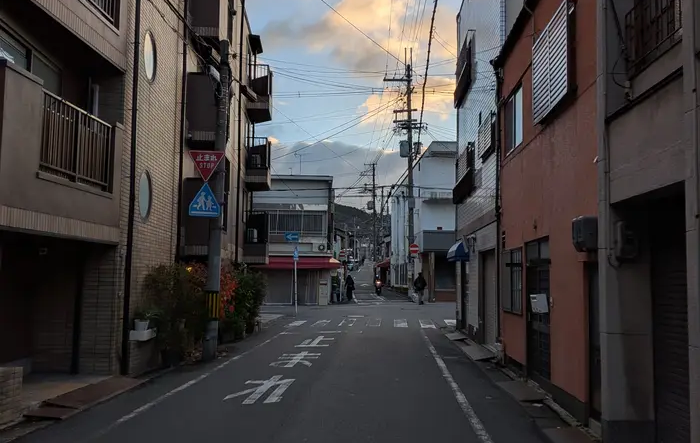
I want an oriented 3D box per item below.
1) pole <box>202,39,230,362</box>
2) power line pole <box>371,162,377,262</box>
[{"bbox_3d":[-2.477,-0.466,12.152,0.420,6.070,0.420,1,-5,3],"label":"pole"},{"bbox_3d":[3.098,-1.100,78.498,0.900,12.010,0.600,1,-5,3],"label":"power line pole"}]

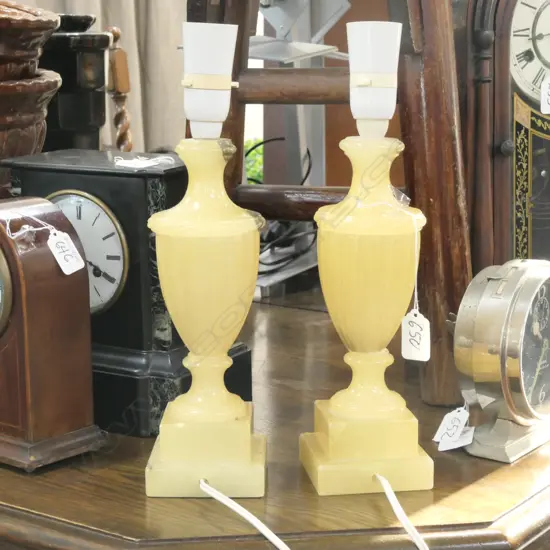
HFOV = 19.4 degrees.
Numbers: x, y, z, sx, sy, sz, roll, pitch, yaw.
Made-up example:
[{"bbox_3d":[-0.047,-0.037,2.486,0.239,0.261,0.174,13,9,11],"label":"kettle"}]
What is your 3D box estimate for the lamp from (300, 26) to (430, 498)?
[{"bbox_3d":[0.079,-0.015,1.359,0.098,0.386,0.098,-1,9,-8],"label":"lamp"}]

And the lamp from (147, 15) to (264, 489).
[{"bbox_3d":[-0.056,-0.014,1.349,0.098,0.386,0.098,0,9,1],"label":"lamp"}]

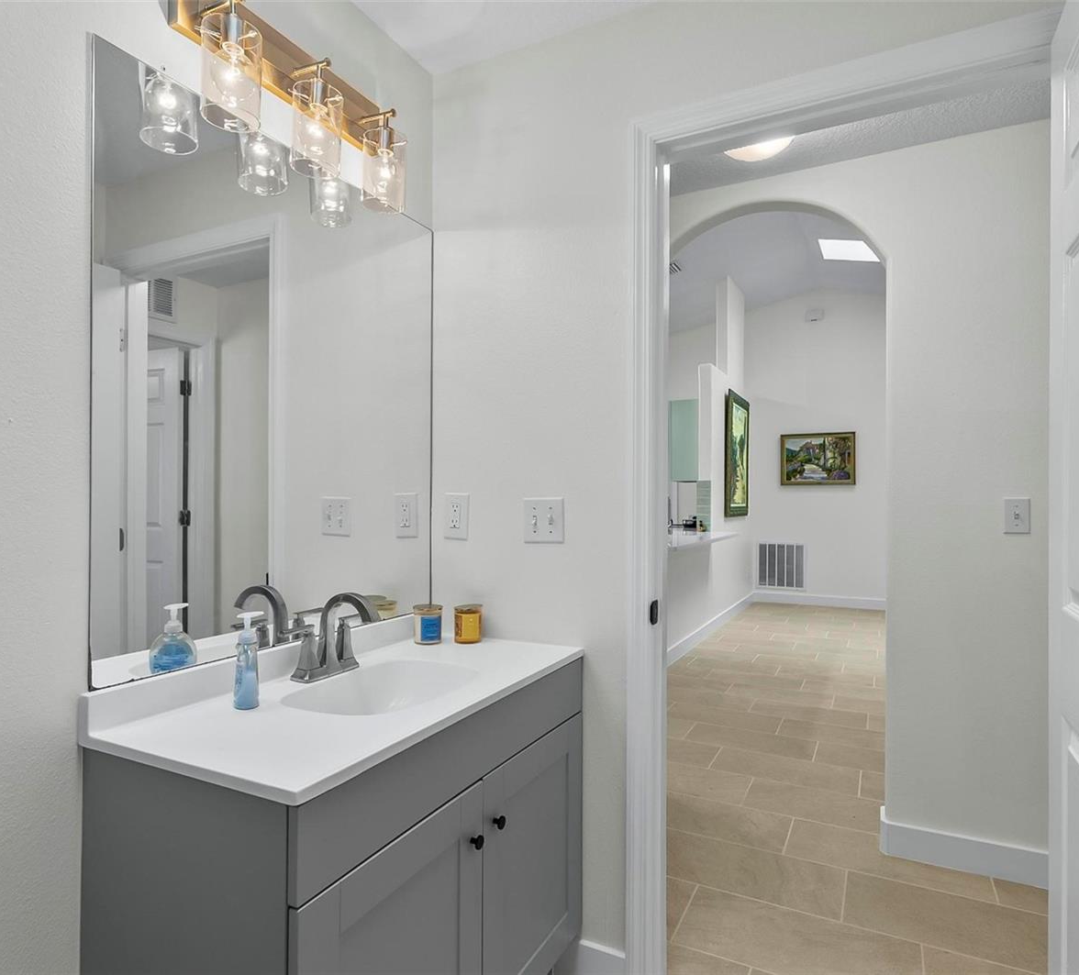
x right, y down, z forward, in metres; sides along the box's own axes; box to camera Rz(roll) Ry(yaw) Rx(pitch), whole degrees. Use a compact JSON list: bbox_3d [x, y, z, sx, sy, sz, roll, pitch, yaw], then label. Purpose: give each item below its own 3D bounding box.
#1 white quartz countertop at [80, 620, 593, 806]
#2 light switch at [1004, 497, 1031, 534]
[{"bbox_3d":[-0.318,0.383,1.359,0.487,0.077,0.926,0,-1,27],"label":"white quartz countertop"},{"bbox_3d":[1.548,0.092,2.108,0.071,0.118,0.018,0,-1,27],"label":"light switch"}]

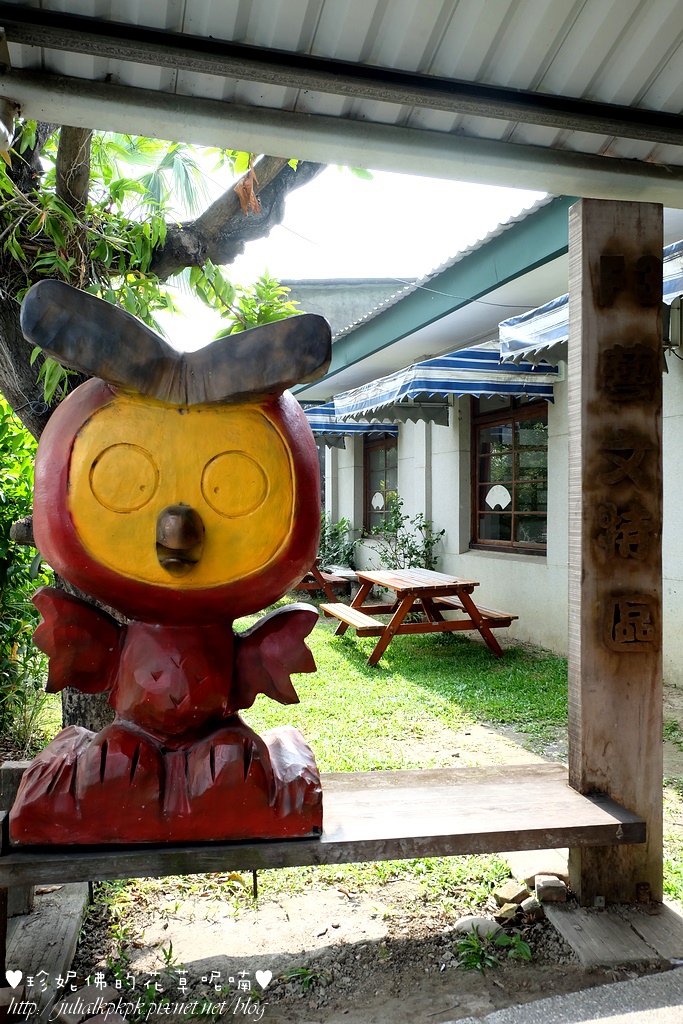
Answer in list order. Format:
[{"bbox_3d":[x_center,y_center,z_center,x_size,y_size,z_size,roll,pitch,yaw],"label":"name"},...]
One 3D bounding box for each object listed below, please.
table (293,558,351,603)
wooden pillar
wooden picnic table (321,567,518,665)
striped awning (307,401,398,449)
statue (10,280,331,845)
[{"bbox_3d":[-0.870,1.100,12.500,1.630,0.740,1.780,0,0,-13],"label":"table"},{"bbox_3d":[1.044,0.155,2.935,0.320,2.630,0.110,0,0,-8],"label":"wooden pillar"},{"bbox_3d":[0.768,1.100,8.200,1.630,0.740,1.780,0,0,-12],"label":"wooden picnic table"},{"bbox_3d":[-0.290,-1.485,12.360,1.600,0.770,2.400,0,0,-19],"label":"striped awning"},{"bbox_3d":[-0.575,0.150,2.730,1.030,1.800,0.580,0,0,-7],"label":"statue"}]

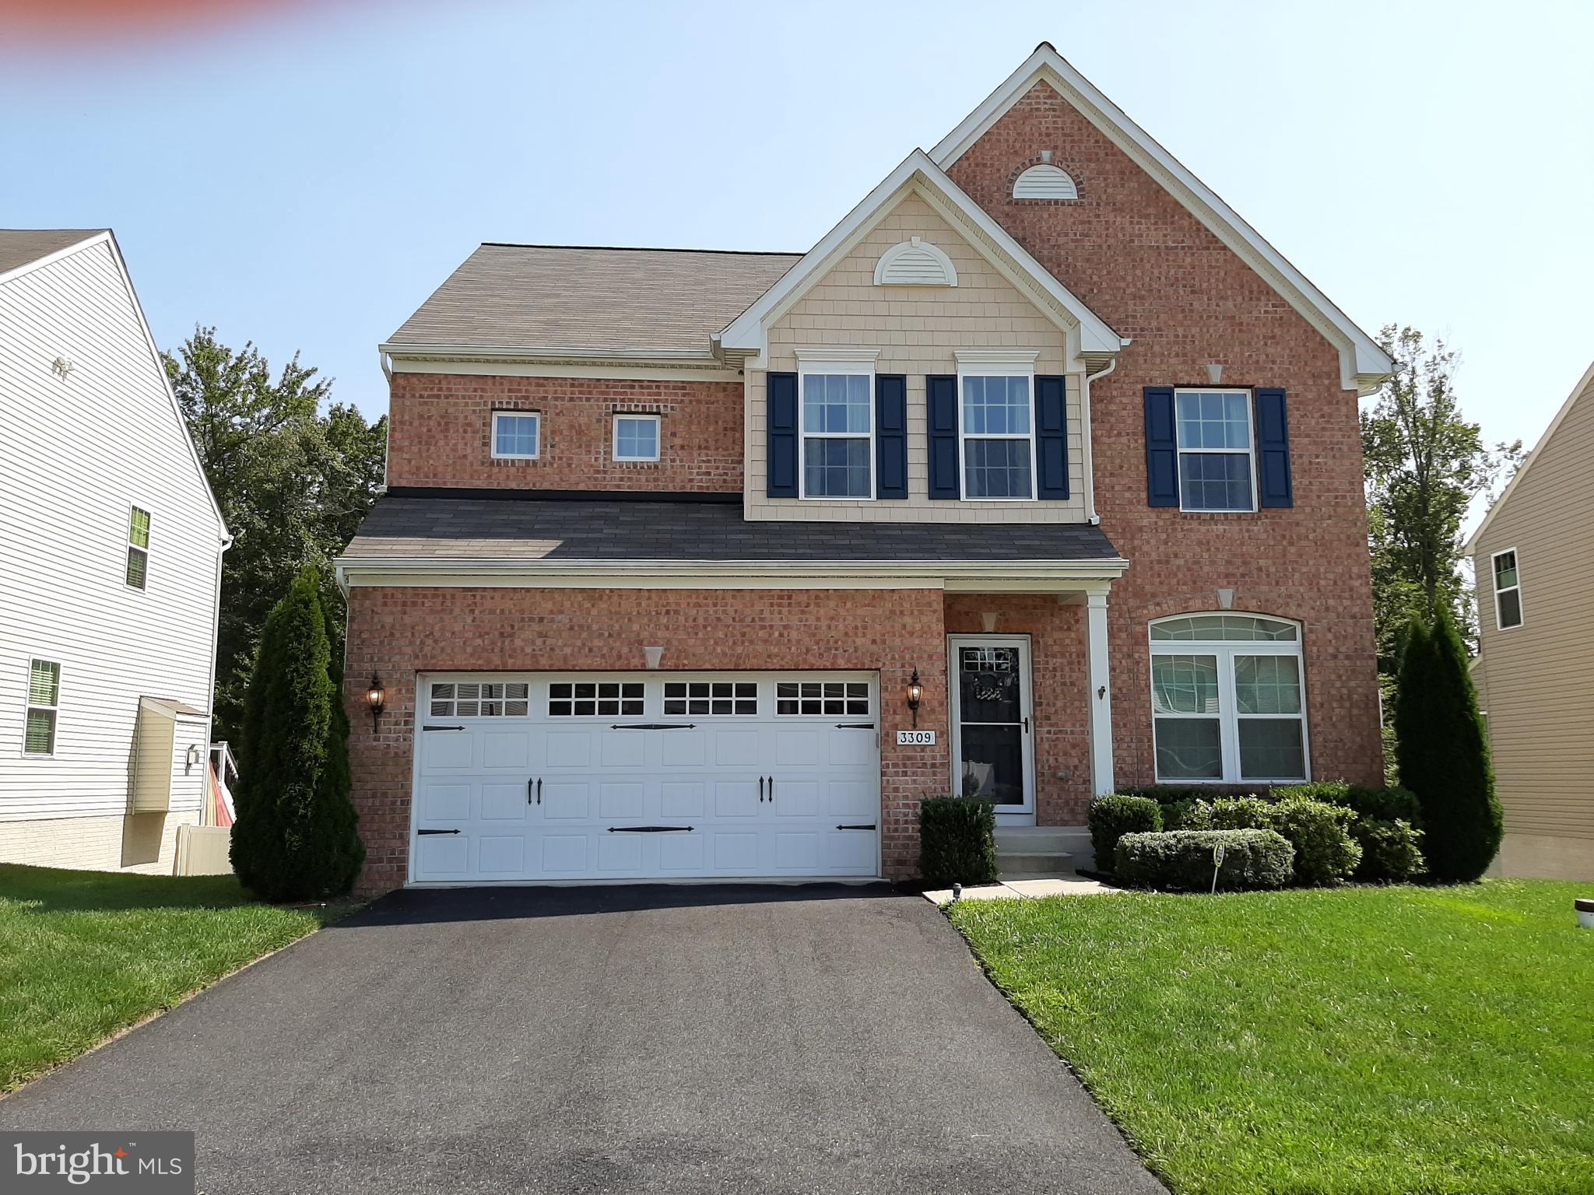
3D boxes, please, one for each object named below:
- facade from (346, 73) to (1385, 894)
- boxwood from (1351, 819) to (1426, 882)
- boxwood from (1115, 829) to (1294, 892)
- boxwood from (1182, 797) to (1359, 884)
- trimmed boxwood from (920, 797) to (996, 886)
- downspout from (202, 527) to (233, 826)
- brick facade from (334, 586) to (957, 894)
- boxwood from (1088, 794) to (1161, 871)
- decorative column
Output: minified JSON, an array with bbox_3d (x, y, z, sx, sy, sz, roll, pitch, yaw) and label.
[{"bbox_3d":[1.124,-1.862,14.000,11.806,10.116,1.500,0,-9,-3],"label":"facade"},{"bbox_3d":[6.049,2.569,12.299,0.714,0.587,0.750,0,-9,-3],"label":"boxwood"},{"bbox_3d":[3.890,2.491,11.450,1.625,0.507,0.900,0,-9,-3],"label":"boxwood"},{"bbox_3d":[4.813,2.427,12.110,1.659,0.824,1.000,0,-9,-3],"label":"boxwood"},{"bbox_3d":[1.631,2.449,12.109,0.766,0.844,0.750,0,-9,-3],"label":"trimmed boxwood"},{"bbox_3d":[-11.863,1.768,24.562,0.150,6.500,0.450,0,-9,-3],"label":"downspout"},{"bbox_3d":[-1.561,1.486,12.788,6.348,3.156,0.350,0,-9,-3],"label":"brick facade"},{"bbox_3d":[3.351,2.430,12.243,0.677,0.787,0.780,0,-9,-3],"label":"boxwood"},{"bbox_3d":[3.312,1.231,13.080,0.240,2.668,0.240,0,-9,-3],"label":"decorative column"}]

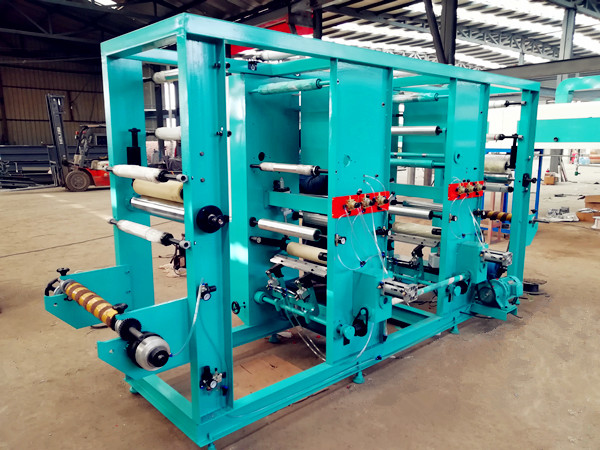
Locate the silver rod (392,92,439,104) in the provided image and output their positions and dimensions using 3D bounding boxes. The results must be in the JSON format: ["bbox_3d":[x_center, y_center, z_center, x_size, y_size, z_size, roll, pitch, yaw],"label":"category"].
[{"bbox_3d":[0.882,-1.057,3.932,0.071,0.071,0.620,-10,14,-42],"label":"silver rod"}]

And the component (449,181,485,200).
[{"bbox_3d":[1.329,-0.268,3.664,0.545,0.122,0.080,-9,14,-41],"label":"component"}]

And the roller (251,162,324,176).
[{"bbox_3d":[-0.089,-0.367,3.051,0.058,0.058,0.780,-9,14,-41],"label":"roller"}]

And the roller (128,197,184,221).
[{"bbox_3d":[-0.750,-0.077,2.592,0.080,0.080,0.766,-10,14,-42],"label":"roller"}]

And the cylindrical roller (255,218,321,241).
[{"bbox_3d":[-0.086,0.031,3.122,0.063,0.063,0.630,-9,14,-41],"label":"cylindrical roller"}]

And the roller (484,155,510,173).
[{"bbox_3d":[1.825,-0.629,4.772,0.155,0.155,0.620,-9,14,-41],"label":"roller"}]

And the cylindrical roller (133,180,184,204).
[{"bbox_3d":[-0.751,-0.183,2.586,0.099,0.099,0.725,-10,14,-42],"label":"cylindrical roller"}]

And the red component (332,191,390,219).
[{"bbox_3d":[0.399,-0.123,2.838,0.530,0.122,0.080,-9,14,-41],"label":"red component"}]

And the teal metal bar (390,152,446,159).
[{"bbox_3d":[0.947,-0.588,3.940,0.034,0.034,0.800,-9,14,-41],"label":"teal metal bar"}]

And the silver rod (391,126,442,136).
[{"bbox_3d":[0.914,-0.797,3.976,0.082,0.082,0.693,-10,14,-42],"label":"silver rod"}]

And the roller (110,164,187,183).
[{"bbox_3d":[-0.796,-0.258,2.356,0.060,0.060,0.890,-9,14,-41],"label":"roller"}]

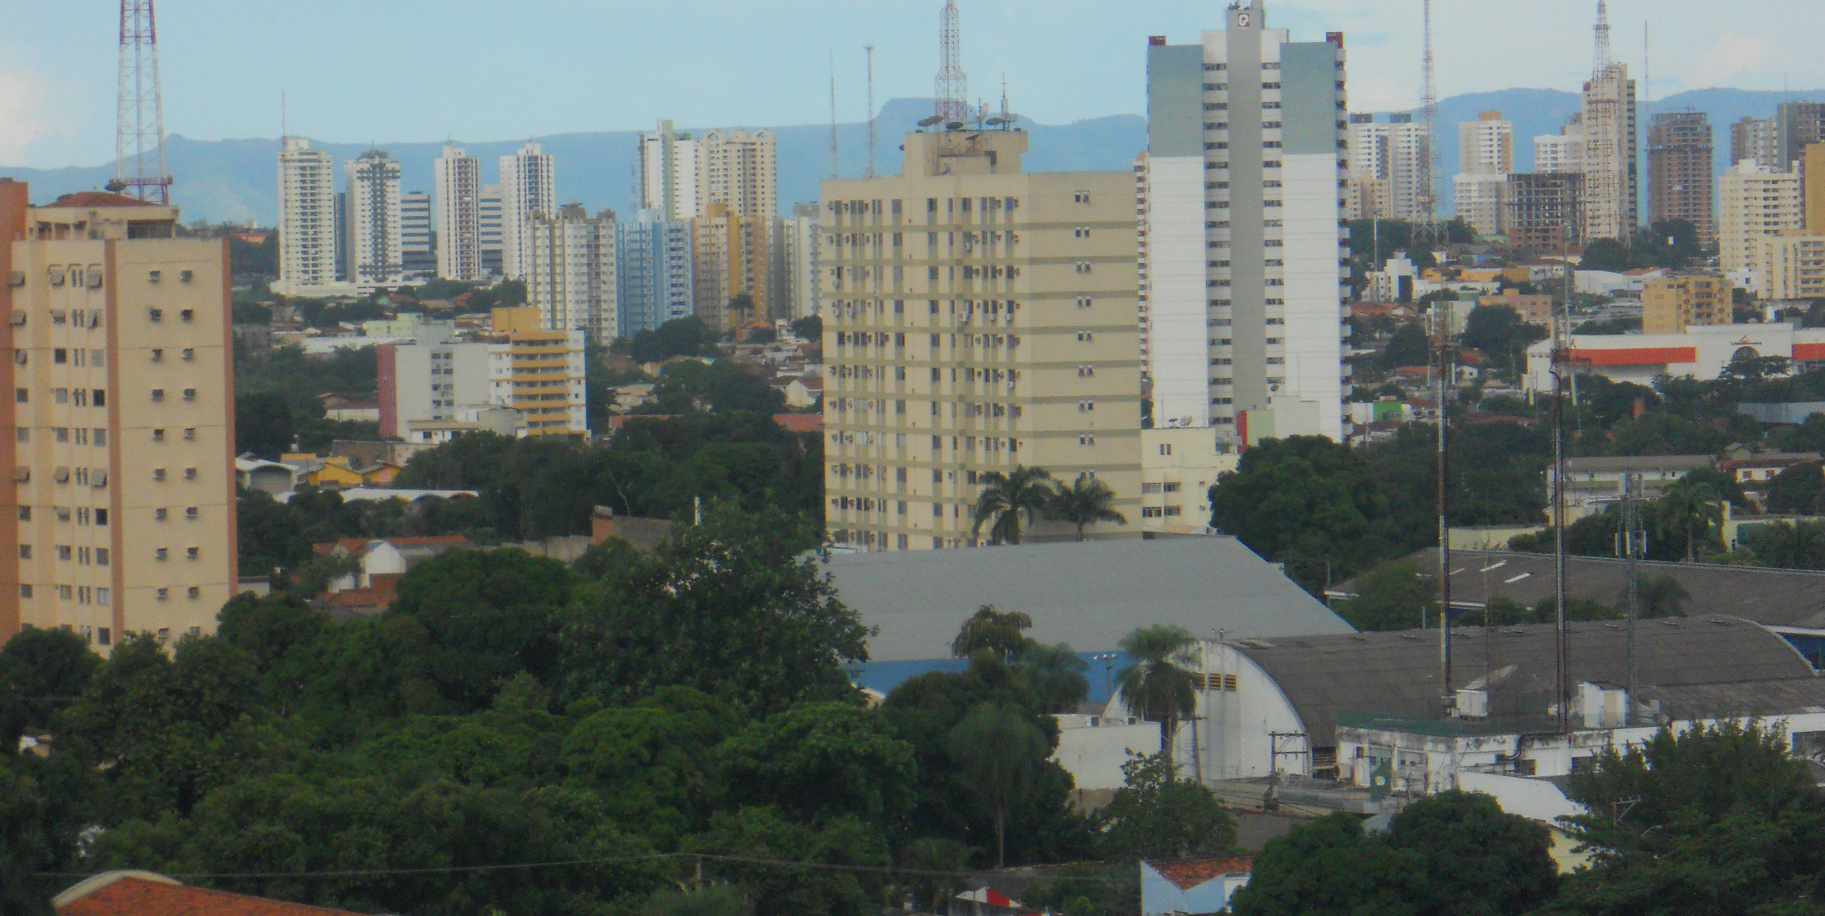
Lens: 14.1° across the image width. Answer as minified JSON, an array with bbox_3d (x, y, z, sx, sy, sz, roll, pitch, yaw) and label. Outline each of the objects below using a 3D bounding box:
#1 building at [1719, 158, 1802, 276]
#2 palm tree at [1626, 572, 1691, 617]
[{"bbox_3d":[296.024,-83.573,2577.742,22.890,41.590,17.840,-2,2,-24],"label":"building"},{"bbox_3d":[57.031,14.583,565.197,5.200,11.380,5.200,-1,2,0],"label":"palm tree"}]

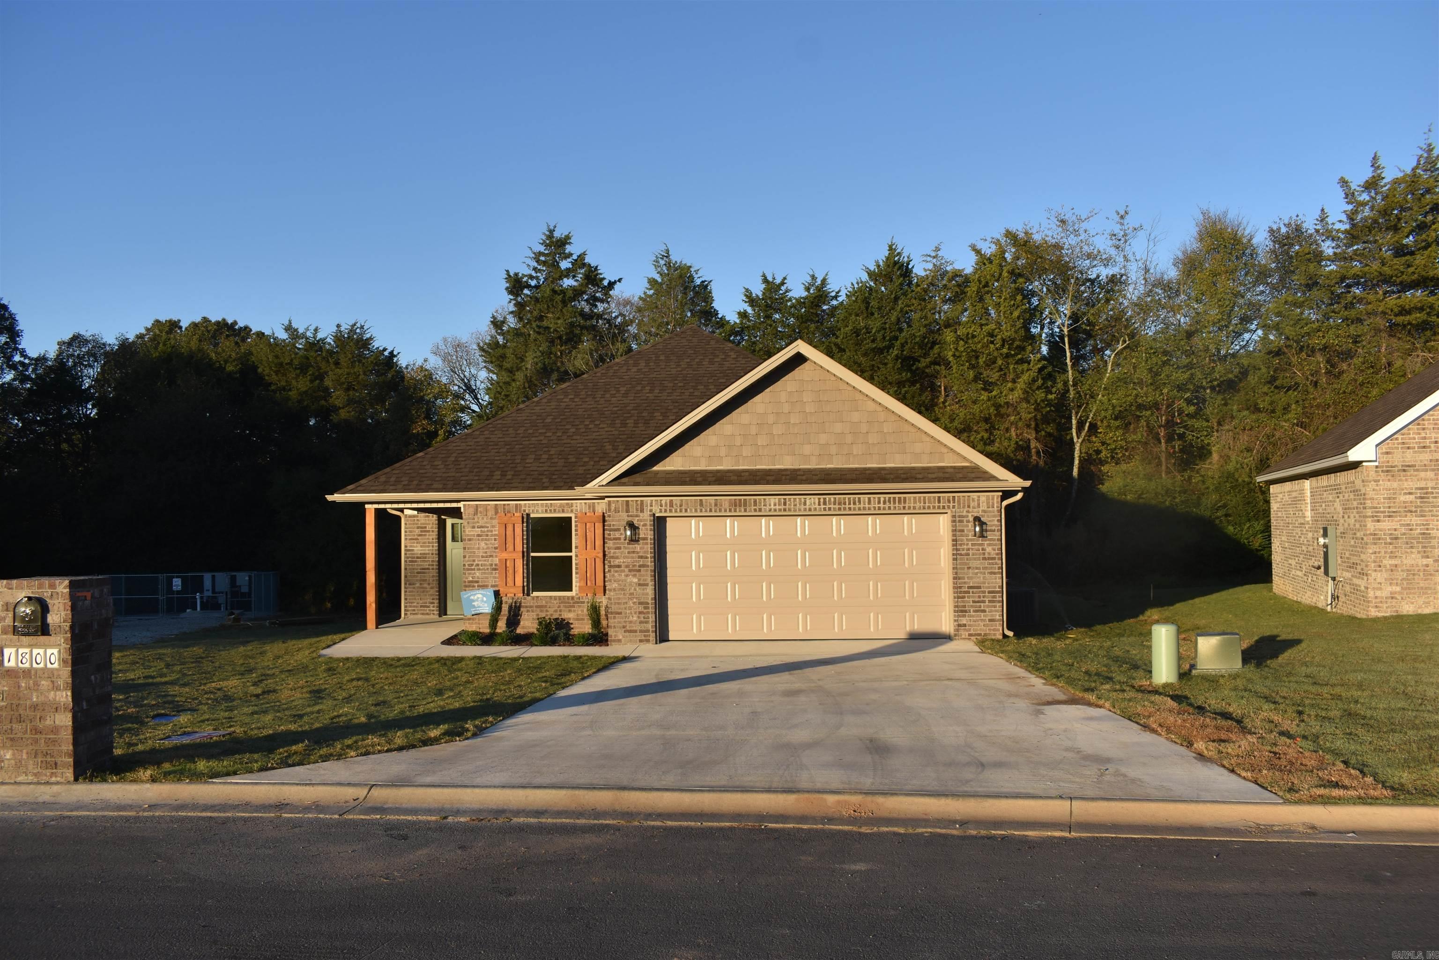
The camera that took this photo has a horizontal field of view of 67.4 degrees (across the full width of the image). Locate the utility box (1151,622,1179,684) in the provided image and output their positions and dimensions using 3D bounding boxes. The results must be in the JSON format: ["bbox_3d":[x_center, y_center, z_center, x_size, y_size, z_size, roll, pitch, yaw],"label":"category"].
[{"bbox_3d":[5.062,1.959,12.267,0.296,0.687,0.296,-1,-2,3],"label":"utility box"}]

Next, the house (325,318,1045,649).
[{"bbox_3d":[-0.660,-0.365,25.686,12.396,6.617,15.600,-1,-2,3],"label":"house"}]

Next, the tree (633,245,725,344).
[{"bbox_3d":[-1.560,-2.652,42.307,4.400,13.218,4.400,-1,-2,3],"label":"tree"}]

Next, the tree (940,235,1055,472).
[{"bbox_3d":[9.015,-2.217,34.340,4.000,10.962,4.000,-1,-2,3],"label":"tree"}]

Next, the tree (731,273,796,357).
[{"bbox_3d":[1.858,-1.991,39.833,3.300,11.449,3.300,-1,-2,3],"label":"tree"}]

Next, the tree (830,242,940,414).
[{"bbox_3d":[5.851,-2.347,36.830,4.200,11.663,4.200,-1,-2,3],"label":"tree"}]

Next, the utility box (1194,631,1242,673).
[{"bbox_3d":[5.907,2.068,13.014,0.579,0.486,0.450,-1,-2,5],"label":"utility box"}]

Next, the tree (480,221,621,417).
[{"bbox_3d":[-5.898,-2.633,38.312,5.200,12.878,5.200,-1,-2,3],"label":"tree"}]

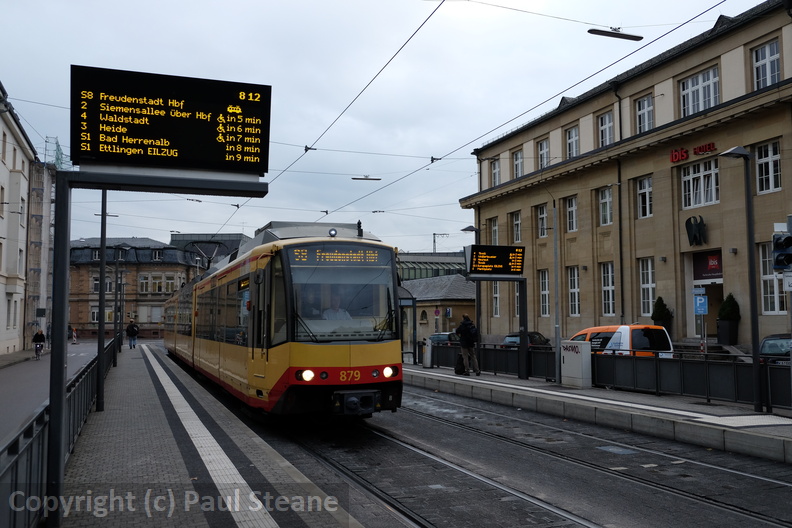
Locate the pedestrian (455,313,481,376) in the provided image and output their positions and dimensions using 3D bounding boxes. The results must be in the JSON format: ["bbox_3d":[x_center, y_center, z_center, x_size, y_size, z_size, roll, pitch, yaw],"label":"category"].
[{"bbox_3d":[2.094,2.361,20.574,0.620,1.790,0.580,-2,-5,25],"label":"pedestrian"}]

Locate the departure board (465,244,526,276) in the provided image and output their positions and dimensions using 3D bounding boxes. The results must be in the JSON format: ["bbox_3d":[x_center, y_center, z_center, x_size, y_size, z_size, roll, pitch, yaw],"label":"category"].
[{"bbox_3d":[2.692,-0.081,19.096,1.620,0.745,0.500,2,-5,-21],"label":"departure board"}]

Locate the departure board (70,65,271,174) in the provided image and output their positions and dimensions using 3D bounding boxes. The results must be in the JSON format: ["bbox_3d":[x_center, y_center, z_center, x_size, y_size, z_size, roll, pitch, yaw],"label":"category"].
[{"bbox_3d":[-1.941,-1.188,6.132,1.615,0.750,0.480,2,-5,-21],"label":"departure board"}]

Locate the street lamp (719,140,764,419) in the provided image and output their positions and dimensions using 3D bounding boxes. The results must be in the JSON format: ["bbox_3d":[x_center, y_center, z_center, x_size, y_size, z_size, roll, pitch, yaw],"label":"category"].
[{"bbox_3d":[6.125,0.243,12.485,0.600,4.700,0.300,2,-5,-21],"label":"street lamp"}]

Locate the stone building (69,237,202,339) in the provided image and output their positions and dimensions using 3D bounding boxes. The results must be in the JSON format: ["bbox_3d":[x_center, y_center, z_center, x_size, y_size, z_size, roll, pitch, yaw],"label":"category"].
[{"bbox_3d":[-35.048,3.350,98.036,16.500,13.600,13.000,0,-5,1],"label":"stone building"}]

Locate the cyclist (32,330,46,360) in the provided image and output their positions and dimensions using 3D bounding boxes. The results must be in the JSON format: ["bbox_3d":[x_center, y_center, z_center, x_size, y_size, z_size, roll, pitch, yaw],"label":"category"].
[{"bbox_3d":[-19.295,4.353,38.228,0.640,1.670,1.720,2,-5,-21],"label":"cyclist"}]

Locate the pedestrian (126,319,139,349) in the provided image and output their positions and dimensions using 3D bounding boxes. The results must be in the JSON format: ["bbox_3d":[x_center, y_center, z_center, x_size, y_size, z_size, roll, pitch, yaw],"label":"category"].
[{"bbox_3d":[-15.538,4.124,41.573,0.640,1.780,0.450,2,-5,-21],"label":"pedestrian"}]

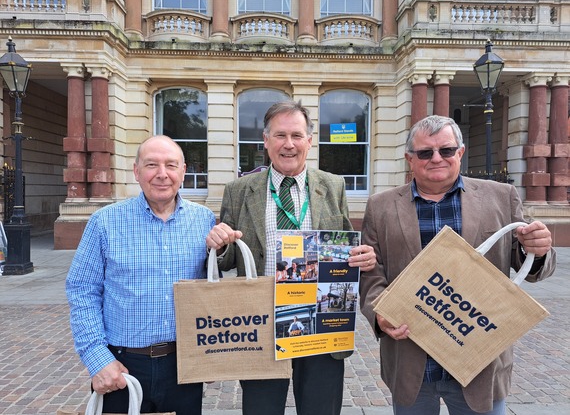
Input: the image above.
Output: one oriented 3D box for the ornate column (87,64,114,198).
[{"bbox_3d":[-4.281,-1.683,9.220,0.530,3.100,0.530,1,3,-2],"label":"ornate column"}]

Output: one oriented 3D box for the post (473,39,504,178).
[{"bbox_3d":[3.579,-0.911,7.017,0.420,4.070,0.420,1,3,-2],"label":"post"}]

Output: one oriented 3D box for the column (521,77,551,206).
[{"bbox_3d":[6.189,-1.591,9.665,0.530,3.100,0.530,1,3,-2],"label":"column"}]

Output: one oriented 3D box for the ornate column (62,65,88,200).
[{"bbox_3d":[-4.850,-1.688,9.196,0.530,3.100,0.530,1,3,-2],"label":"ornate column"}]

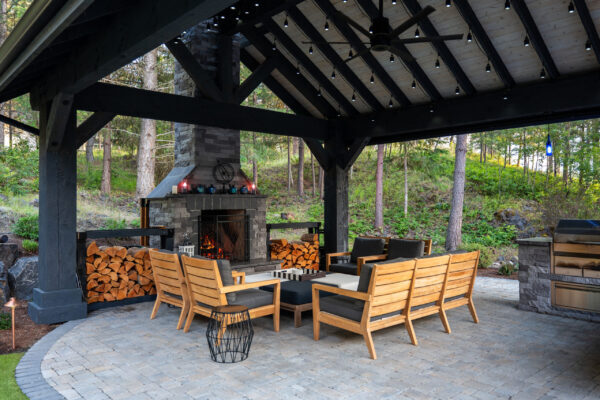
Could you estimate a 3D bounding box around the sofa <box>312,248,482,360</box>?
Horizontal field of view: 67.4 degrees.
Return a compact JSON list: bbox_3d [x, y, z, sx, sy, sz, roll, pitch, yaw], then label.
[{"bbox_3d":[1.173,1.041,5.066,2.010,0.870,0.820,1,-1,-40],"label":"sofa"}]

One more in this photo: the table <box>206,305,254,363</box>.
[{"bbox_3d":[-0.647,1.242,4.188,0.445,0.450,0.445,0,-1,0],"label":"table"}]

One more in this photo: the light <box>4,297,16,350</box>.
[{"bbox_3d":[-2.813,1.211,4.425,0.160,0.515,0.160,1,-1,-40],"label":"light"}]

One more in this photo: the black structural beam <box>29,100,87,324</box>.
[{"bbox_3d":[-3.052,0.154,5.728,0.530,2.680,0.530,1,-1,-40],"label":"black structural beam"}]

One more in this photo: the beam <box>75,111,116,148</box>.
[{"bbox_3d":[-2.758,-0.973,5.997,0.200,0.210,0.660,-1,42,50],"label":"beam"}]

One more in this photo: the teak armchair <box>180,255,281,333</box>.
[{"bbox_3d":[-0.758,1.041,5.000,0.840,0.870,0.710,1,-1,-40],"label":"teak armchair"}]

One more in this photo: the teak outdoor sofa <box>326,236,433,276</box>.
[{"bbox_3d":[1.225,1.066,7.309,0.840,0.870,1.460,1,-1,-40],"label":"teak outdoor sofa"}]

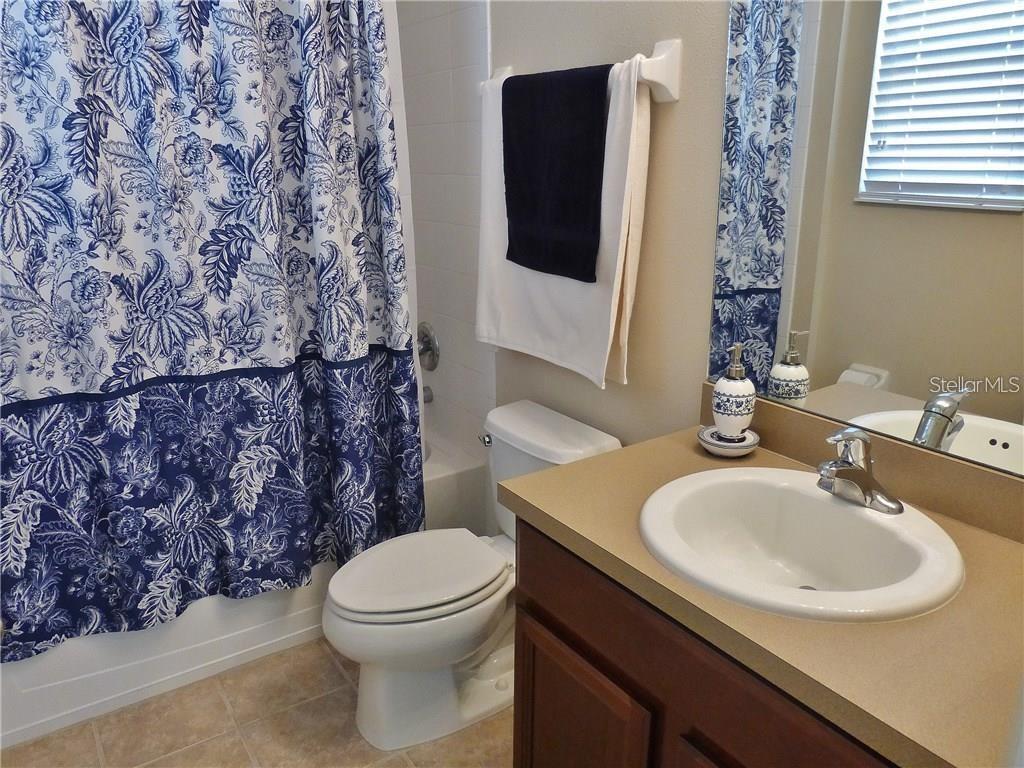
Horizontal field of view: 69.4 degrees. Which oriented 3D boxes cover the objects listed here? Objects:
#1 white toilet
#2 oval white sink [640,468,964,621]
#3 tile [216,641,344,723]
[{"bbox_3d":[-0.130,0.500,1.928,0.757,0.707,0.410,-11,19,-32],"label":"white toilet"},{"bbox_3d":[0.438,0.302,1.181,0.475,0.175,0.488,-11,19,-32],"label":"oval white sink"},{"bbox_3d":[-0.640,0.834,2.073,0.305,0.010,0.227,-11,19,-32],"label":"tile"}]

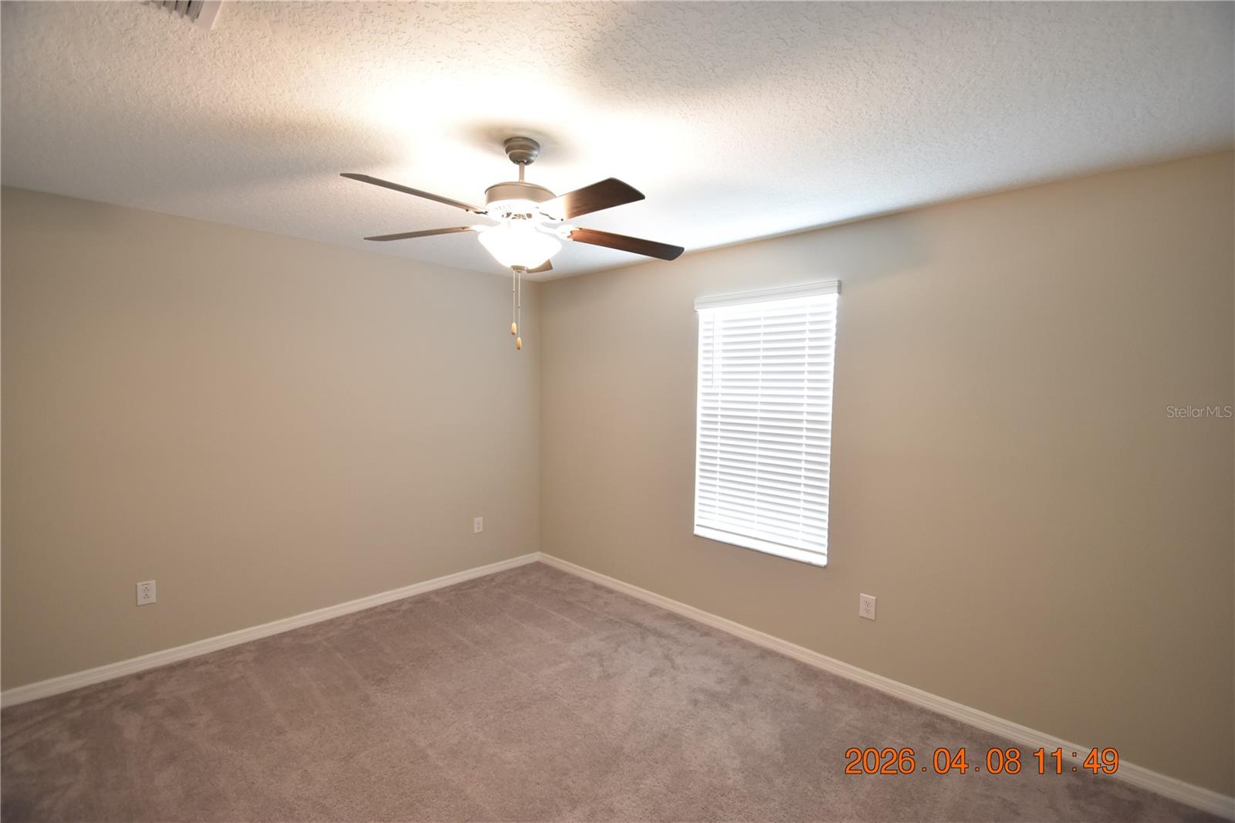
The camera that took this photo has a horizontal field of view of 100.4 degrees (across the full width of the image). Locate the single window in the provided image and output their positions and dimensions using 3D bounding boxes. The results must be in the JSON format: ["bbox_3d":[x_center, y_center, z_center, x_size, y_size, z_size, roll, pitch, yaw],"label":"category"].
[{"bbox_3d":[0.845,0.062,3.097,0.911,1.555,0.070,4,4,43],"label":"single window"}]

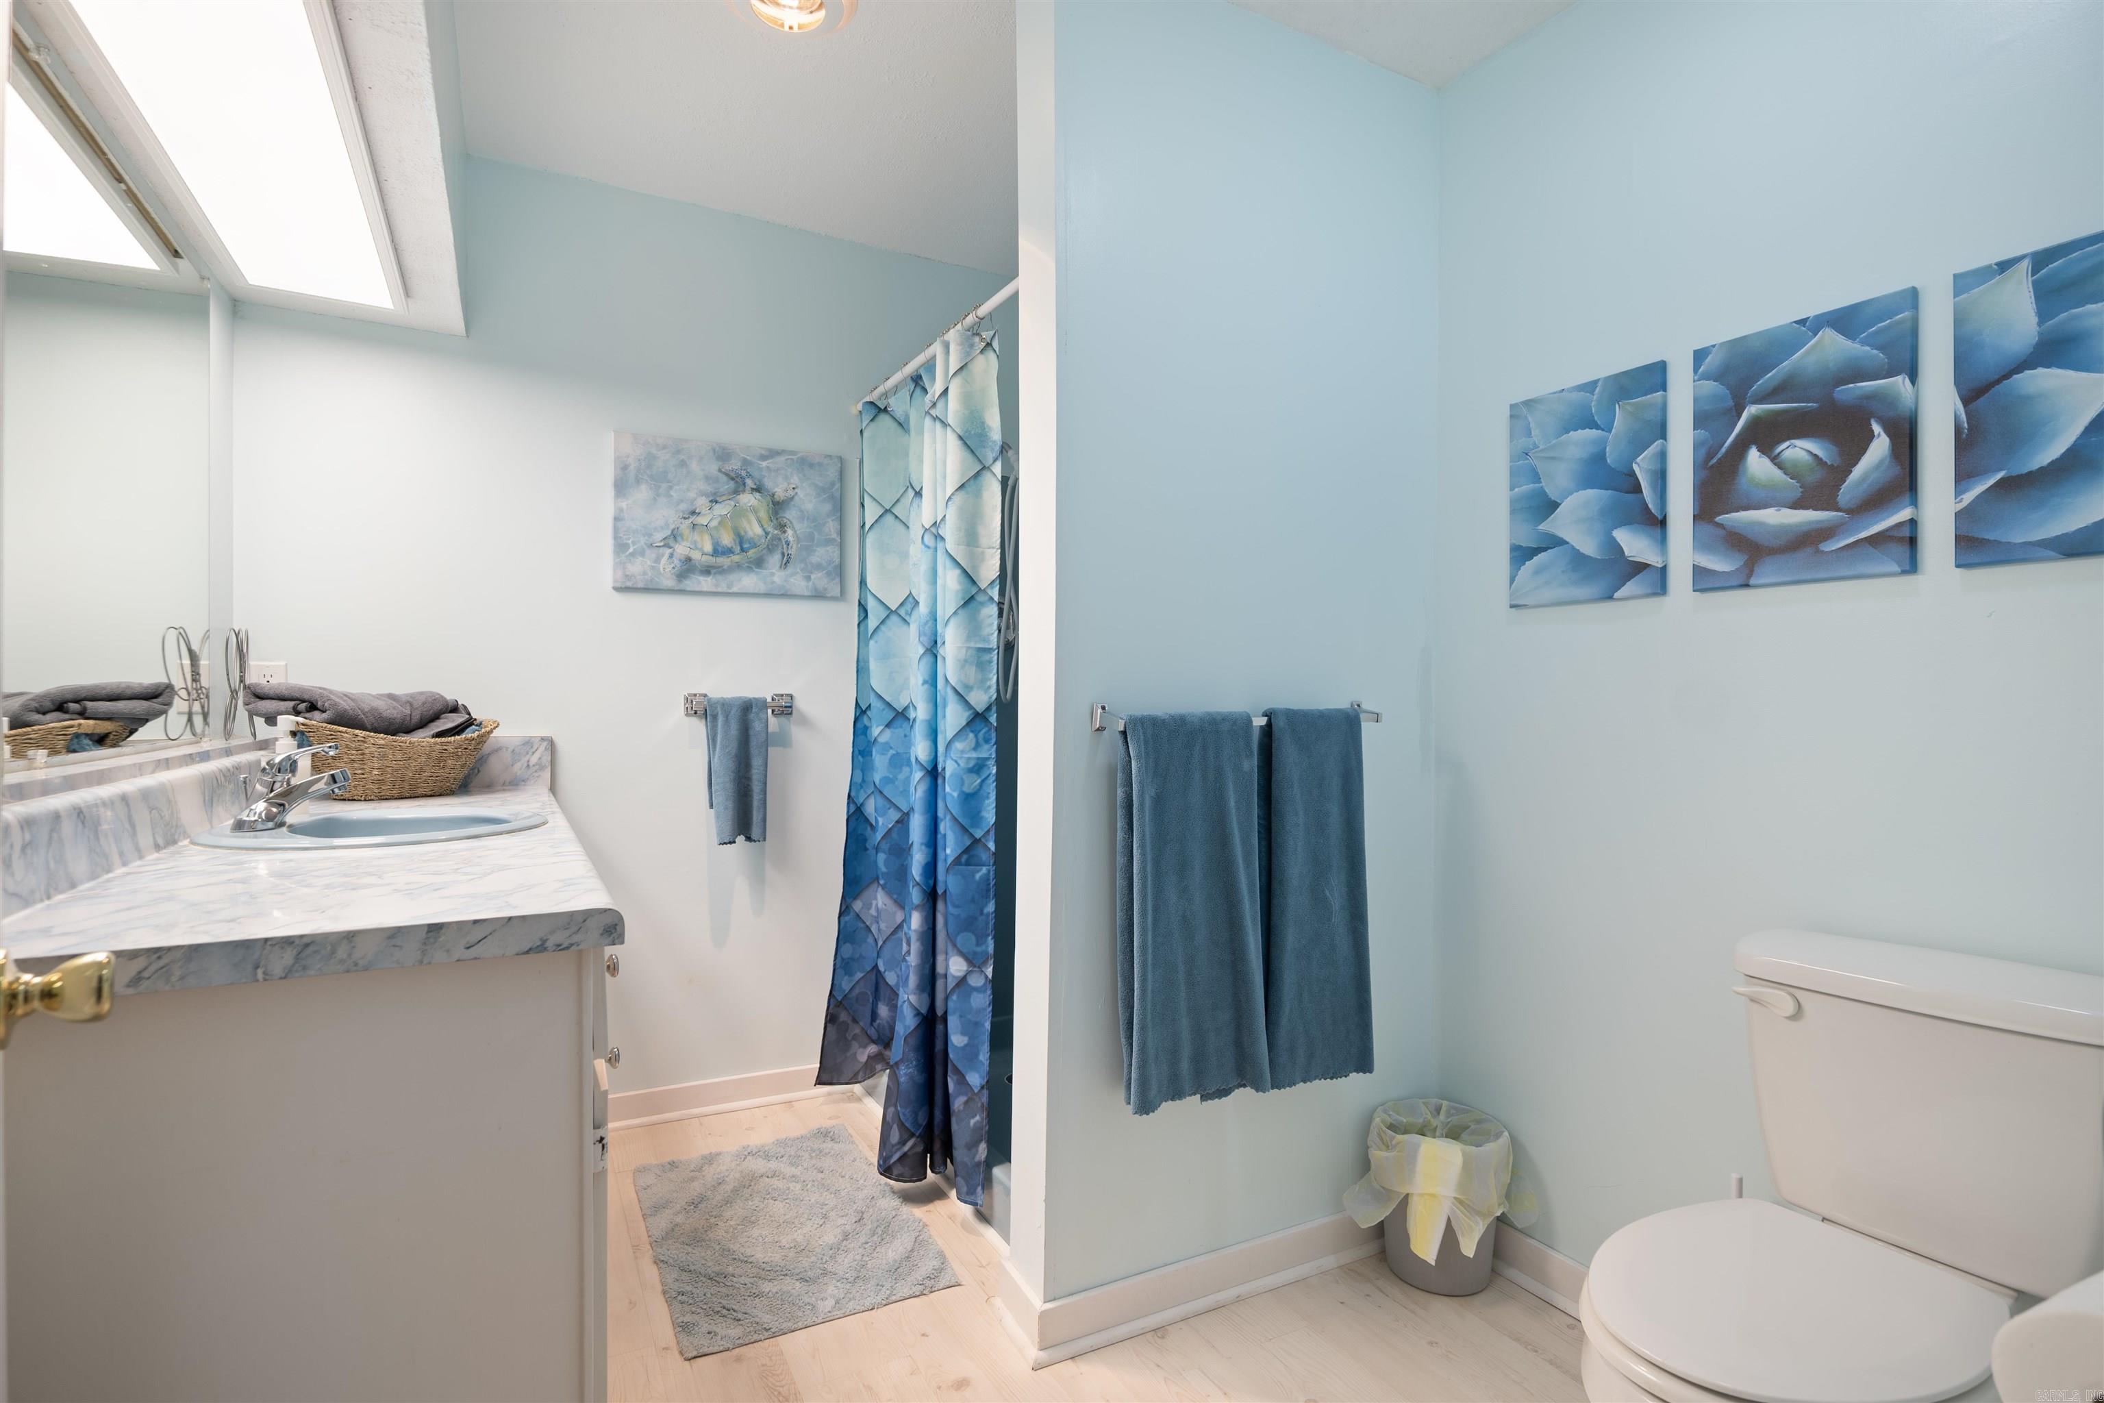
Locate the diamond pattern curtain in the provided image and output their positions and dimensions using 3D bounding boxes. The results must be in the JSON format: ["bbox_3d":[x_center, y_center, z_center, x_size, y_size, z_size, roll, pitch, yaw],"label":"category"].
[{"bbox_3d":[-0.383,0.110,2.432,0.190,1.830,0.870,0,0,-29],"label":"diamond pattern curtain"}]

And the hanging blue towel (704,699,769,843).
[{"bbox_3d":[-0.868,0.190,2.737,0.165,0.405,0.075,0,0,-25],"label":"hanging blue towel"}]

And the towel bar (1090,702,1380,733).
[{"bbox_3d":[0.377,0.027,1.887,0.640,0.050,0.075,0,0,-27],"label":"towel bar"}]

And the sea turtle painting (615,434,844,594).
[{"bbox_3d":[-0.889,-0.504,2.766,0.606,0.411,0.027,0,0,-25],"label":"sea turtle painting"}]

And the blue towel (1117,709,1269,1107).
[{"bbox_3d":[0.263,0.368,1.799,0.311,0.710,0.090,0,0,-27],"label":"blue towel"}]

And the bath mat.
[{"bbox_3d":[-0.592,1.131,2.178,0.508,0.016,0.795,0,0,-27],"label":"bath mat"}]

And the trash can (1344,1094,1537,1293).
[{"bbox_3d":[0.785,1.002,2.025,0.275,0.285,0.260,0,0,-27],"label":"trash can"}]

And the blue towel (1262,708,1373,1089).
[{"bbox_3d":[0.519,0.367,1.929,0.253,0.705,0.090,0,0,-27],"label":"blue towel"}]

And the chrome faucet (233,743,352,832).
[{"bbox_3d":[-1.257,0.139,1.645,0.162,0.138,0.100,0,0,-28],"label":"chrome faucet"}]

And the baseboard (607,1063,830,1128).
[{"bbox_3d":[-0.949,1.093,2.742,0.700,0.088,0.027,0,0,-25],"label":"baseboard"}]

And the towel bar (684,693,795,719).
[{"bbox_3d":[-0.860,0.012,2.760,0.292,0.061,0.065,0,0,-25],"label":"towel bar"}]

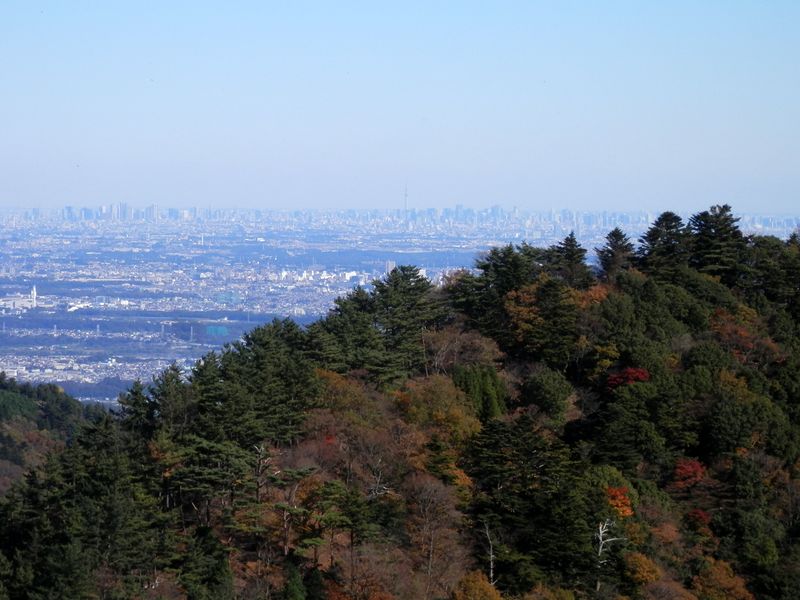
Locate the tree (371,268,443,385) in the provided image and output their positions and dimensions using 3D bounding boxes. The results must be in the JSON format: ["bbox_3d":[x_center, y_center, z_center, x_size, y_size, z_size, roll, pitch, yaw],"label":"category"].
[{"bbox_3d":[1.040,3.580,540.000,9.680,16.970,9.680,0,2,0],"label":"tree"}]

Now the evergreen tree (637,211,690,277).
[{"bbox_3d":[41.830,-8.030,620.000,8.570,12.360,8.570,0,2,0],"label":"evergreen tree"}]

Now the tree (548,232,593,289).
[{"bbox_3d":[26.790,-5.650,610.000,7.180,10.420,7.180,0,2,0],"label":"tree"}]

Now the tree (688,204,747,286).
[{"bbox_3d":[49.990,-7.810,615.000,9.130,14.460,9.130,0,2,0],"label":"tree"}]

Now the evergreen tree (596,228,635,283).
[{"bbox_3d":[33.930,-6.500,615.000,5.980,10.140,5.980,0,2,0],"label":"evergreen tree"}]

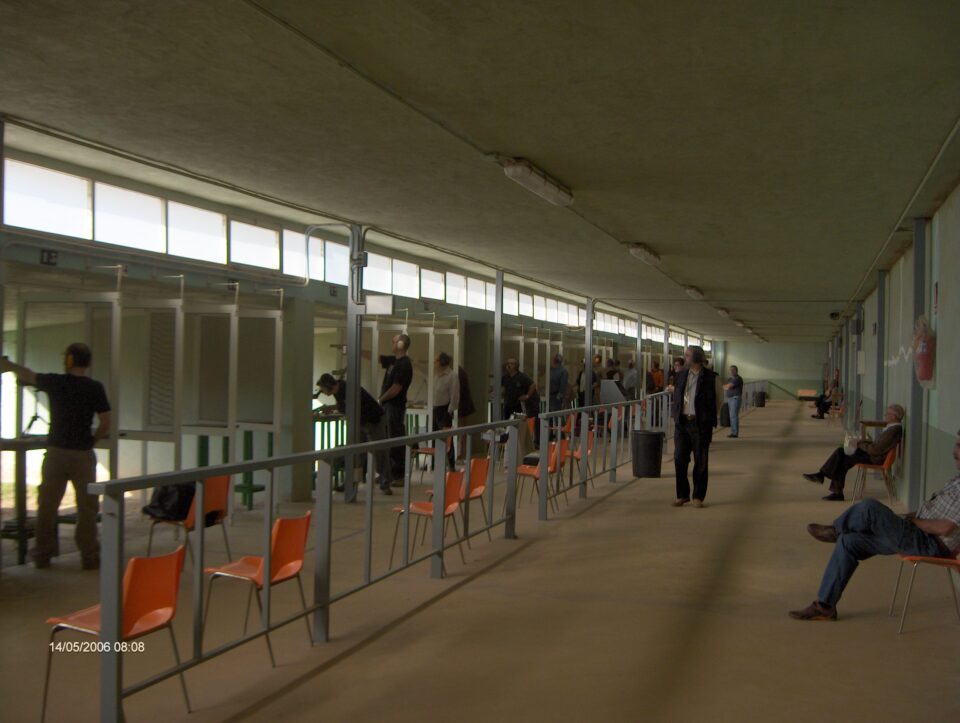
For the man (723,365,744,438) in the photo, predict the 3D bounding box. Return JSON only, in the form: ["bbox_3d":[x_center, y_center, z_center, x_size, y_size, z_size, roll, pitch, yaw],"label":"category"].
[{"bbox_3d":[5.969,0.919,25.473,0.380,1.700,0.500,1,0,-22],"label":"man"}]

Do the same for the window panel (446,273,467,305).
[{"bbox_3d":[-0.367,-1.139,17.298,0.060,0.470,1.030,1,0,17],"label":"window panel"}]

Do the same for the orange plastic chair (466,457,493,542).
[{"bbox_3d":[-0.192,1.209,9.478,0.500,0.770,0.480,1,0,20],"label":"orange plastic chair"}]

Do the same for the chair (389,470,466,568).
[{"bbox_3d":[-0.398,1.202,8.349,0.500,0.770,0.480,1,0,21],"label":"chair"}]

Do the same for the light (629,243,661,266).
[{"bbox_3d":[2.147,-1.369,13.989,0.170,0.100,1.570,1,0,17],"label":"light"}]

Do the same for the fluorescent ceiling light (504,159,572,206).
[{"bbox_3d":[0.482,-1.426,8.702,0.190,0.120,1.600,1,0,17],"label":"fluorescent ceiling light"}]

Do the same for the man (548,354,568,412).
[{"bbox_3d":[1.522,0.756,21.298,0.360,1.800,0.480,1,0,23],"label":"man"}]

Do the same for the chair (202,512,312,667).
[{"bbox_3d":[-1.208,1.189,5.853,0.500,0.755,0.460,1,0,17],"label":"chair"}]

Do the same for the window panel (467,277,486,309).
[{"bbox_3d":[-0.048,-1.124,18.130,0.060,0.480,1.000,1,0,17],"label":"window panel"}]

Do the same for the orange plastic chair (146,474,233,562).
[{"bbox_3d":[-2.051,1.175,7.587,0.500,0.755,0.460,1,0,17],"label":"orange plastic chair"}]

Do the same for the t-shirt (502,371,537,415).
[{"bbox_3d":[0.636,0.512,17.898,0.500,0.710,0.300,1,0,32],"label":"t-shirt"}]

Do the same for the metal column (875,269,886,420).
[{"bbox_3d":[5.892,0.211,15.947,0.120,3.070,0.120,1,0,17],"label":"metal column"}]

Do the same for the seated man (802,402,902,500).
[{"bbox_3d":[4.537,1.103,13.139,1.170,1.180,0.550,1,0,17],"label":"seated man"}]

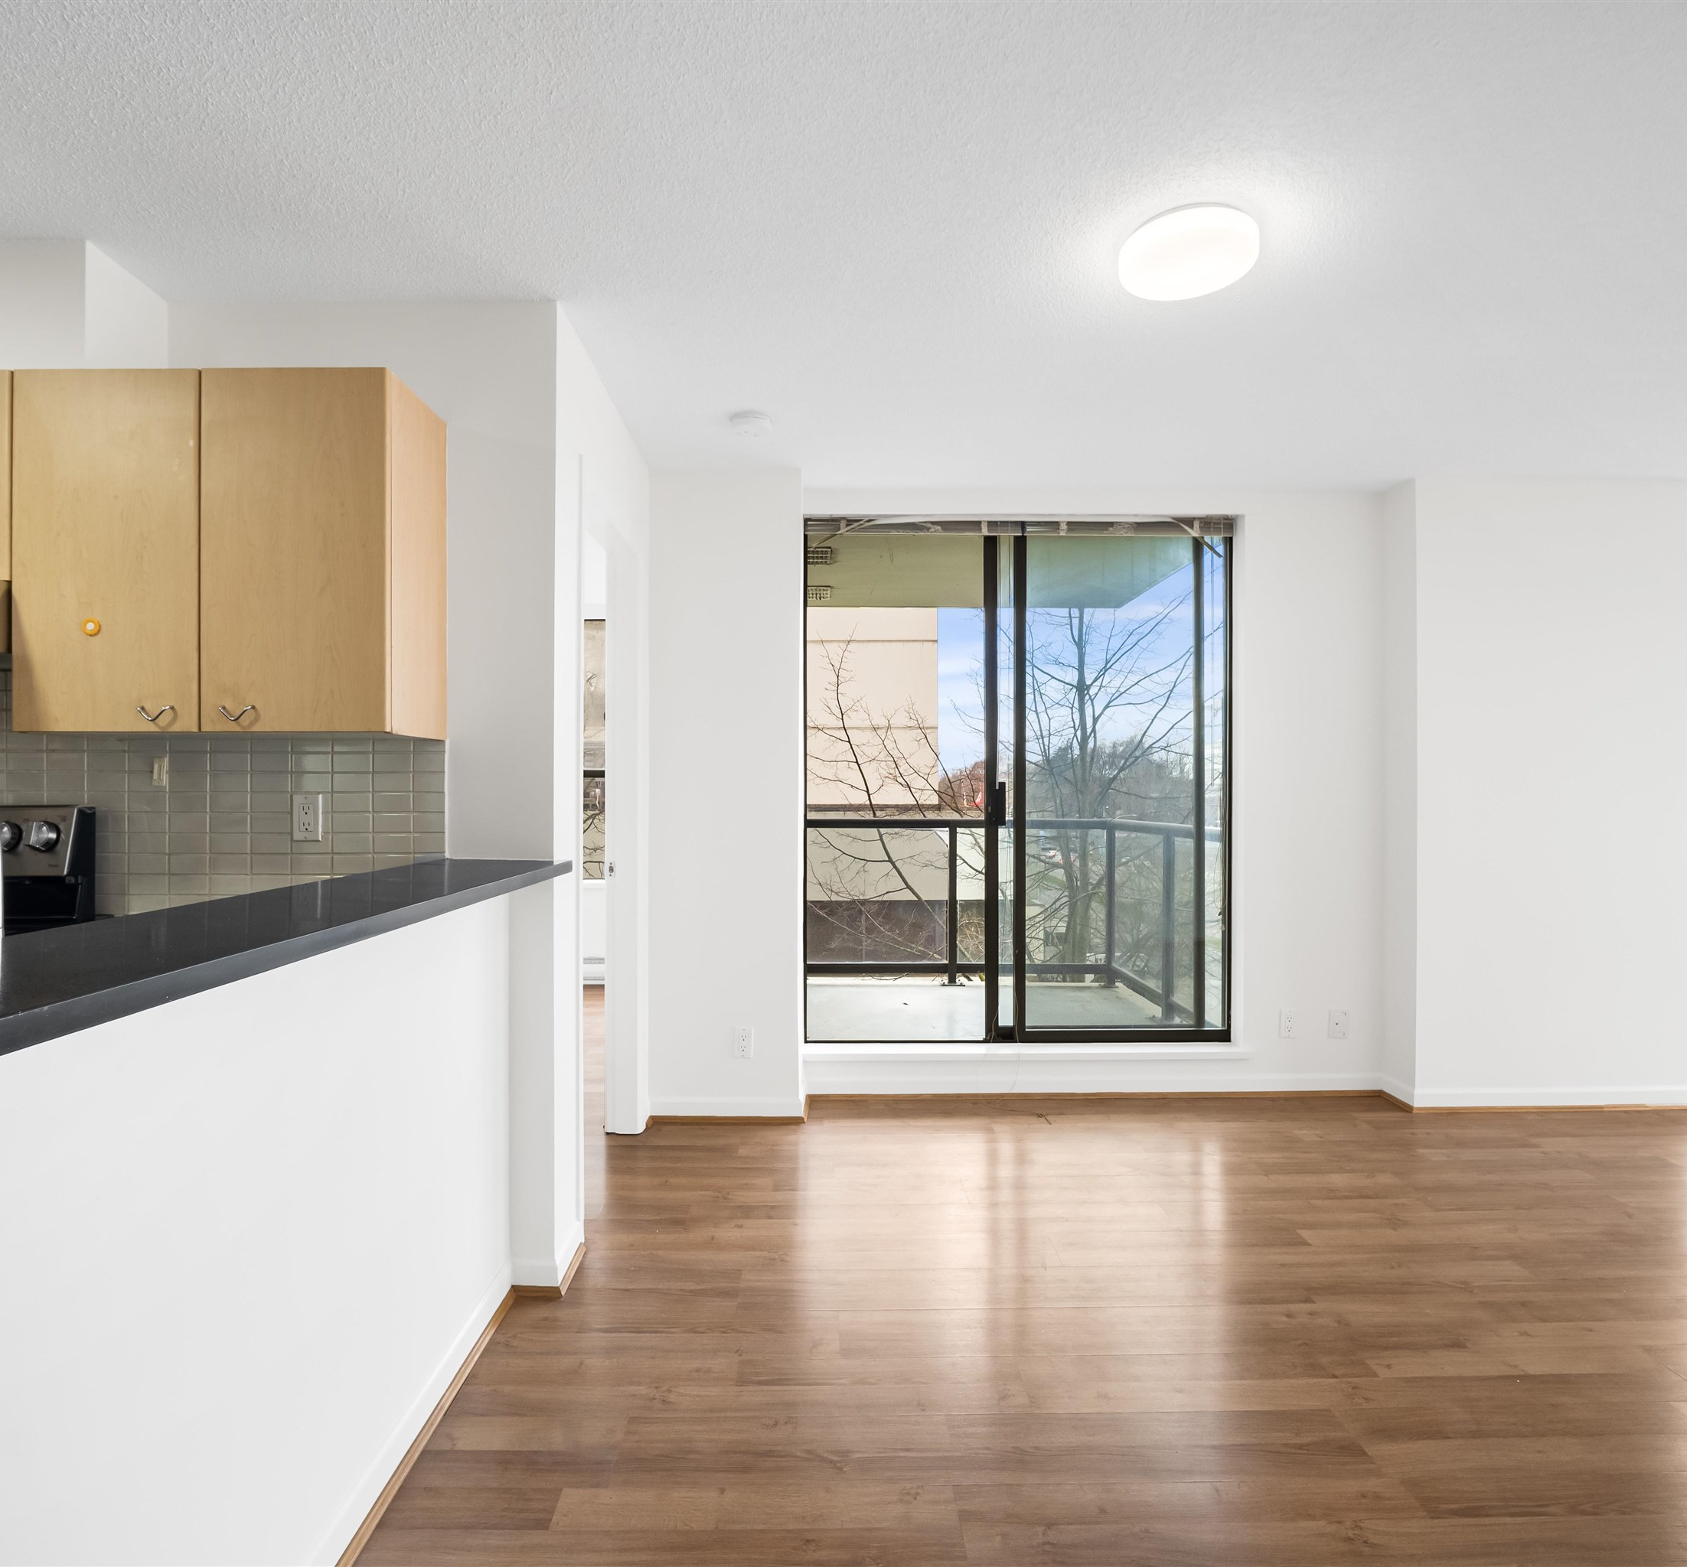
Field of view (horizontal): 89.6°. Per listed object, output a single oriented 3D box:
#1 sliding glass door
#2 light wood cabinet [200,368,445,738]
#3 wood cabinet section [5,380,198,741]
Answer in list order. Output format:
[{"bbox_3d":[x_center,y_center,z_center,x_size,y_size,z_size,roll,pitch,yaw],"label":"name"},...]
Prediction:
[{"bbox_3d":[0.730,-0.013,3.520,1.780,2.170,0.110,0,0,0],"label":"sliding glass door"},{"bbox_3d":[-1.178,-0.500,1.953,0.400,0.780,0.280,0,0,0],"label":"light wood cabinet"},{"bbox_3d":[-1.583,-0.497,1.961,0.400,0.781,0.280,0,-1,-1],"label":"wood cabinet section"}]

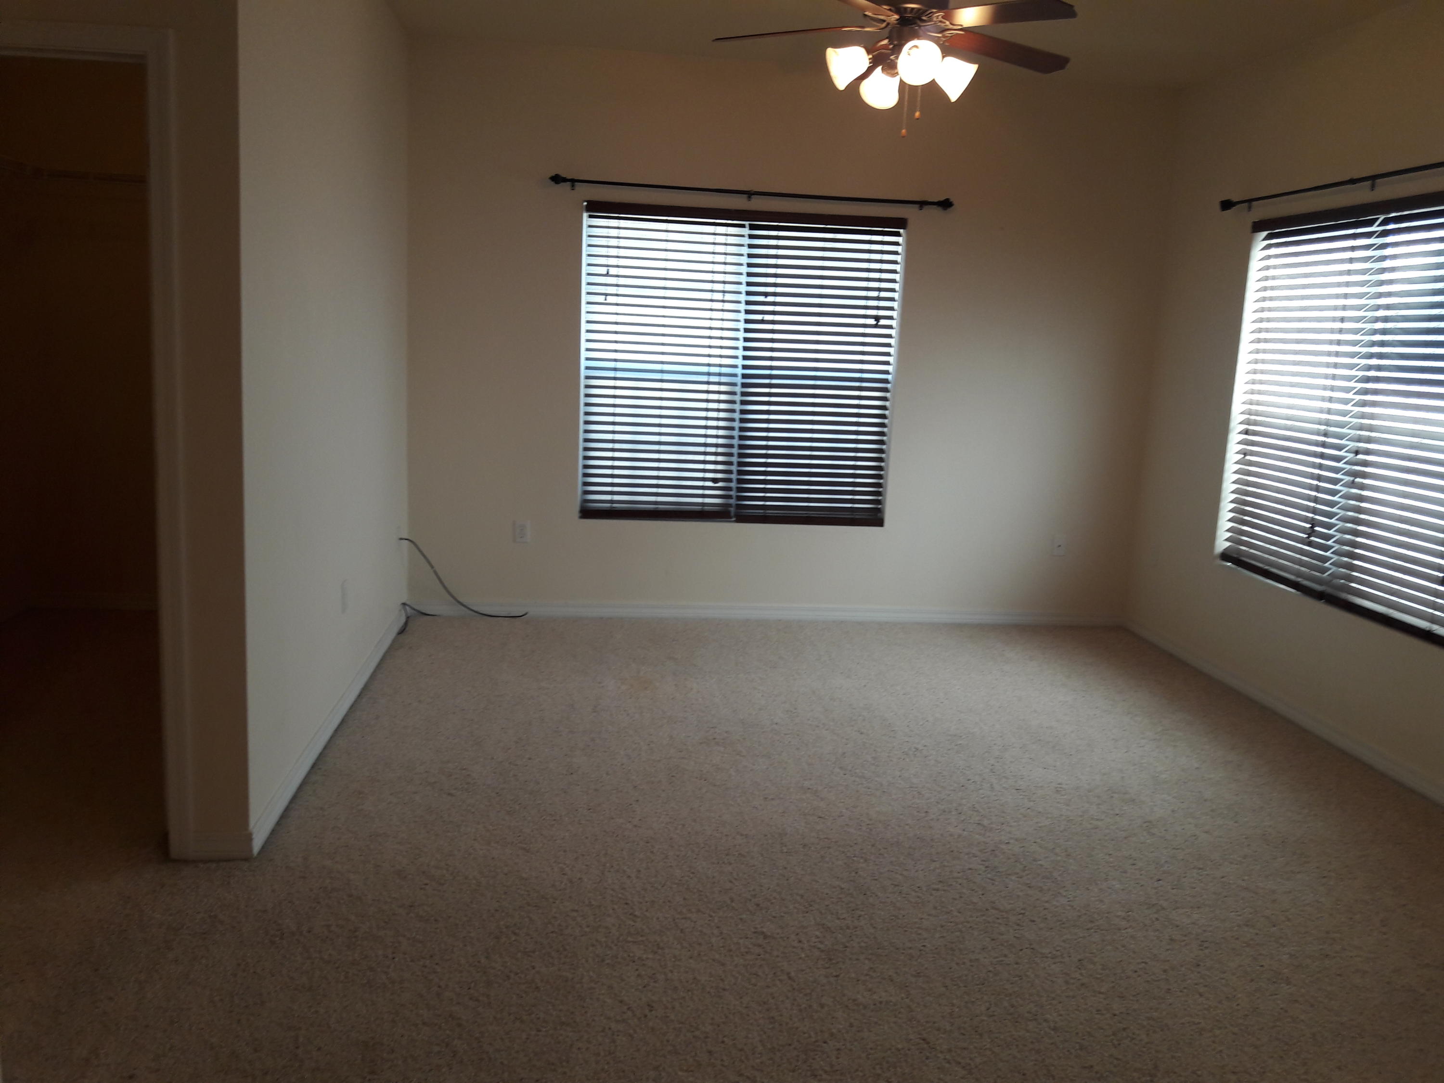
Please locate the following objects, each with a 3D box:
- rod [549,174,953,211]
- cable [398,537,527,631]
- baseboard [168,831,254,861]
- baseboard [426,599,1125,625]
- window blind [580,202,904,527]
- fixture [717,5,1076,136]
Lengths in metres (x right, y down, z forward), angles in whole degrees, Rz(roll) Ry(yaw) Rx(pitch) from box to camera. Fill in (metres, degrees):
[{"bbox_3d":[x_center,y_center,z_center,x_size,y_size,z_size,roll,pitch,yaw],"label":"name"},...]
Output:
[{"bbox_3d":[0.153,-1.649,5.535,1.930,0.057,0.100,2,10,-7],"label":"rod"},{"bbox_3d":[-1.221,0.177,5.577,0.580,0.460,0.360,2,10,-7],"label":"cable"},{"bbox_3d":[-1.356,0.803,3.104,0.217,0.082,0.018,2,10,-7],"label":"baseboard"},{"bbox_3d":[0.312,0.370,5.991,3.710,0.085,0.018,2,10,-7],"label":"baseboard"},{"bbox_3d":[0.092,-0.840,5.744,1.550,1.520,0.065,2,10,-7],"label":"window blind"},{"bbox_3d":[0.616,-1.681,3.986,1.300,0.590,1.260,2,10,-7],"label":"fixture"}]

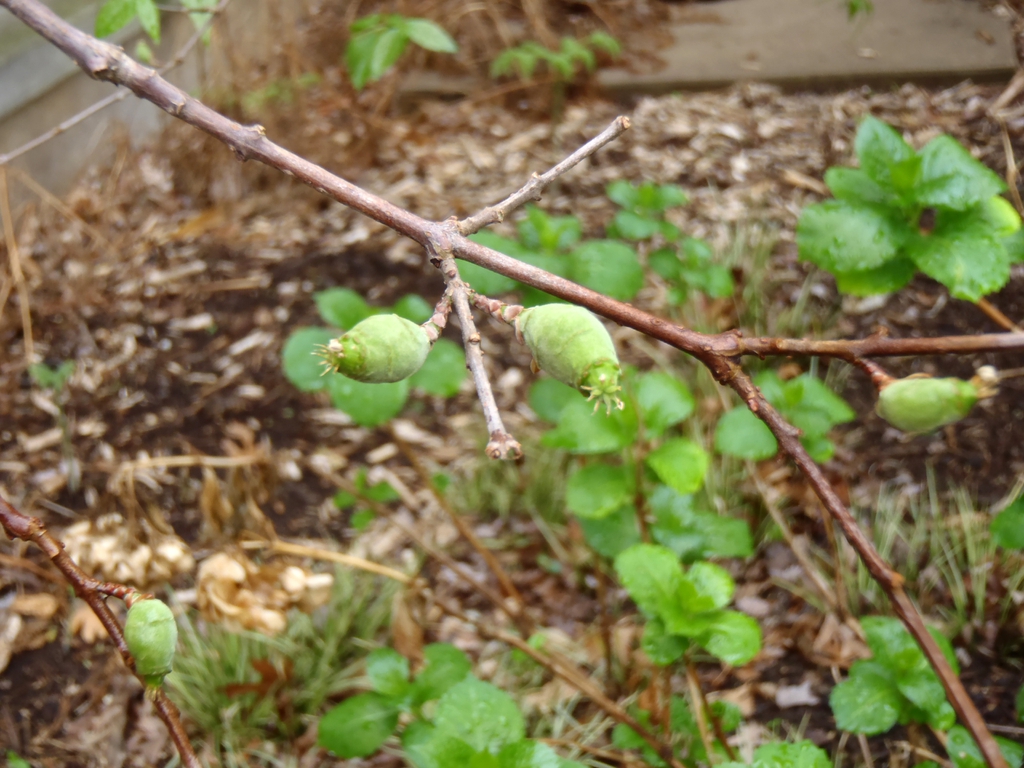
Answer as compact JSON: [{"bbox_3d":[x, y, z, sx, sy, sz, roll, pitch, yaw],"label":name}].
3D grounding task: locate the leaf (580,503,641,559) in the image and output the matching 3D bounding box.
[{"bbox_3d":[0.069,0.104,1.170,0.044,0.017,0.039,0,38,0],"label":"leaf"}]

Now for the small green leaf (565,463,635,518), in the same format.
[{"bbox_3d":[0.060,0.073,1.140,0.045,0.018,0.037,0,38,0],"label":"small green leaf"}]

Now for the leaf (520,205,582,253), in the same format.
[{"bbox_3d":[0.030,-0.124,1.330,0.050,0.021,0.036,0,38,0],"label":"leaf"}]

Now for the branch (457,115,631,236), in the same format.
[{"bbox_3d":[0.007,-0.052,0.417,0.052,0.007,0.007,-32,6,17],"label":"branch"}]

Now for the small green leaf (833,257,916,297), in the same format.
[{"bbox_3d":[0.320,-0.100,1.460,0.074,0.014,0.051,-14,53,-4],"label":"small green leaf"}]

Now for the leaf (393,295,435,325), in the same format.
[{"bbox_3d":[-0.073,-0.053,1.210,0.030,0.008,0.038,20,48,19],"label":"leaf"}]

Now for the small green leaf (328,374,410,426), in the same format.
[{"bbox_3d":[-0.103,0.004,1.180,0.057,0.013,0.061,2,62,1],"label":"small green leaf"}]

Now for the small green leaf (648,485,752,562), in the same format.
[{"bbox_3d":[0.133,0.099,1.170,0.073,0.014,0.051,19,54,10],"label":"small green leaf"}]

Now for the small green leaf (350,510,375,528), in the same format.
[{"bbox_3d":[-0.112,0.101,1.240,0.018,0.007,0.013,0,38,0],"label":"small green leaf"}]

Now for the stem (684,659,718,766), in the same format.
[{"bbox_3d":[0.123,0.217,1.085,0.007,0.093,0.007,-14,33,4],"label":"stem"}]

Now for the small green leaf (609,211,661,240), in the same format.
[{"bbox_3d":[0.123,-0.158,1.650,0.054,0.012,0.040,-18,44,-19],"label":"small green leaf"}]

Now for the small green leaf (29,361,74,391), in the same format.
[{"bbox_3d":[-0.345,-0.006,1.240,0.034,0.016,0.016,0,38,0],"label":"small green leaf"}]

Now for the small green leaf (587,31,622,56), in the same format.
[{"bbox_3d":[0.091,-0.335,1.630,0.041,0.009,0.029,35,62,22],"label":"small green leaf"}]

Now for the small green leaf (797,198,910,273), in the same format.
[{"bbox_3d":[0.257,-0.111,1.250,0.085,0.029,0.057,0,38,0],"label":"small green leaf"}]

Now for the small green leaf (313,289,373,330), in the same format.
[{"bbox_3d":[-0.127,-0.056,1.250,0.044,0.014,0.035,0,38,0],"label":"small green leaf"}]

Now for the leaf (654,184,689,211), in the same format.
[{"bbox_3d":[0.131,-0.155,1.380,0.032,0.007,0.031,0,50,0],"label":"leaf"}]

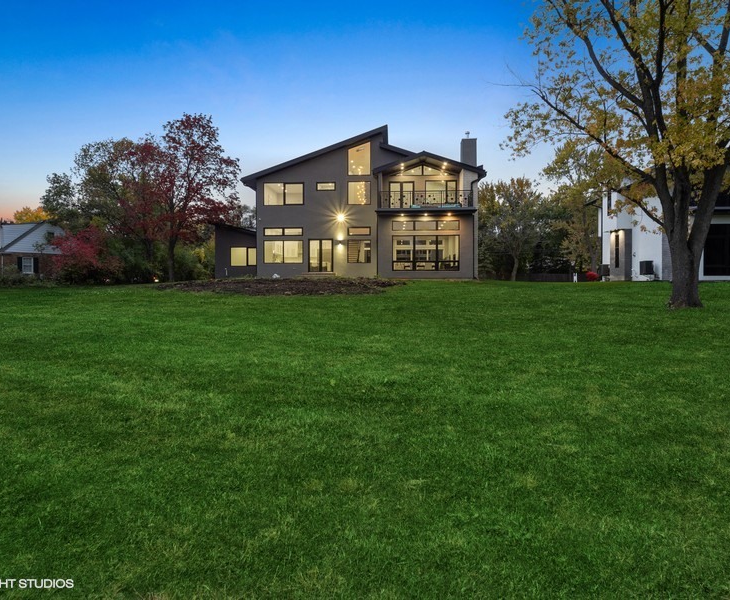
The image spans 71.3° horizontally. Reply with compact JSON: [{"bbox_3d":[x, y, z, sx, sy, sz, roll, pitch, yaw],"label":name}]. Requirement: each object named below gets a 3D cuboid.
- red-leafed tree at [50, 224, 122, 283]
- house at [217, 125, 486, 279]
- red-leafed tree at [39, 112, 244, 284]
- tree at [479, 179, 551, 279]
[{"bbox_3d":[-17.257,-2.865,31.389,4.450,3.570,4.000,0,3,0],"label":"red-leafed tree"},{"bbox_3d":[-1.324,-6.267,37.423,18.040,9.310,13.000,0,3,4],"label":"house"},{"bbox_3d":[-14.435,-6.477,32.689,12.730,10.700,10.000,0,3,0],"label":"red-leafed tree"},{"bbox_3d":[11.837,-5.559,40.252,5.540,8.030,5.800,0,3,0],"label":"tree"}]

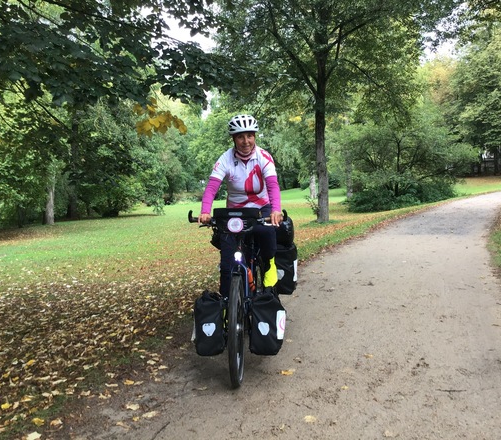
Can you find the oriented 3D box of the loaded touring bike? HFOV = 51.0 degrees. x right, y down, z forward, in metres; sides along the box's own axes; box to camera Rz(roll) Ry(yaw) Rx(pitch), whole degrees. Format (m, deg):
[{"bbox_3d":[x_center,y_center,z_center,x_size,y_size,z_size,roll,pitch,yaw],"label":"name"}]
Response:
[{"bbox_3d":[-0.006,0.464,3.788,0.670,1.110,1.820,1,5,10],"label":"loaded touring bike"}]

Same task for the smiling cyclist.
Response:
[{"bbox_3d":[-0.015,0.060,3.821,0.580,1.640,0.760,1,5,8],"label":"smiling cyclist"}]

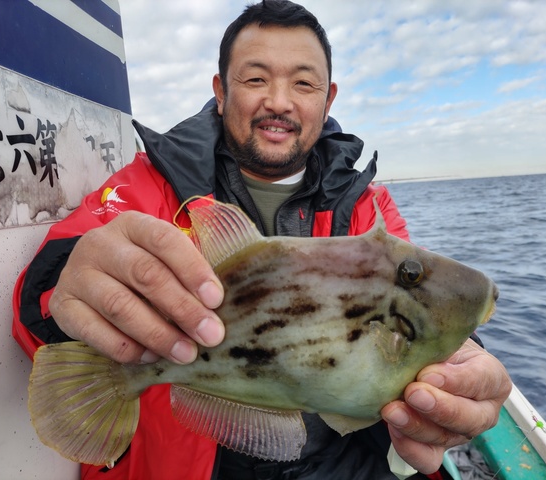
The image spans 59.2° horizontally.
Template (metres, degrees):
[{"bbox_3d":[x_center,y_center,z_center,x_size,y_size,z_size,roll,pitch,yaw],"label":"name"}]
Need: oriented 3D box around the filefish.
[{"bbox_3d":[-0.008,0.059,0.318,0.314,0.178,0.055,-12,2,0],"label":"filefish"}]

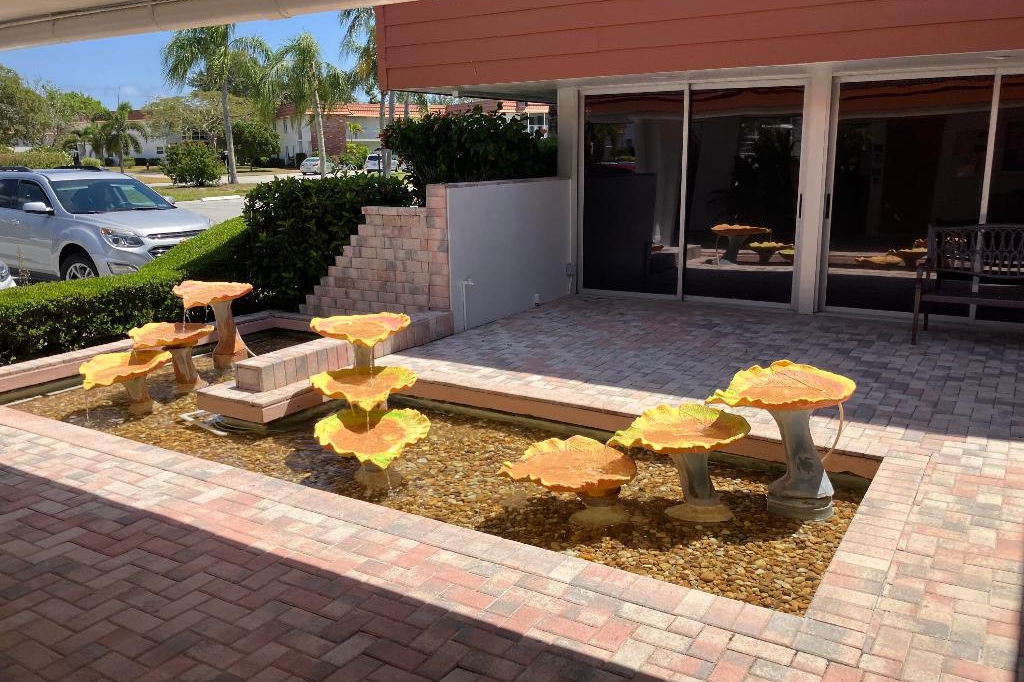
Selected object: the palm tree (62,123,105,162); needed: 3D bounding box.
[{"bbox_3d":[-46.558,-21.287,90.014,4.560,4.550,4.560,-1,13,0],"label":"palm tree"}]

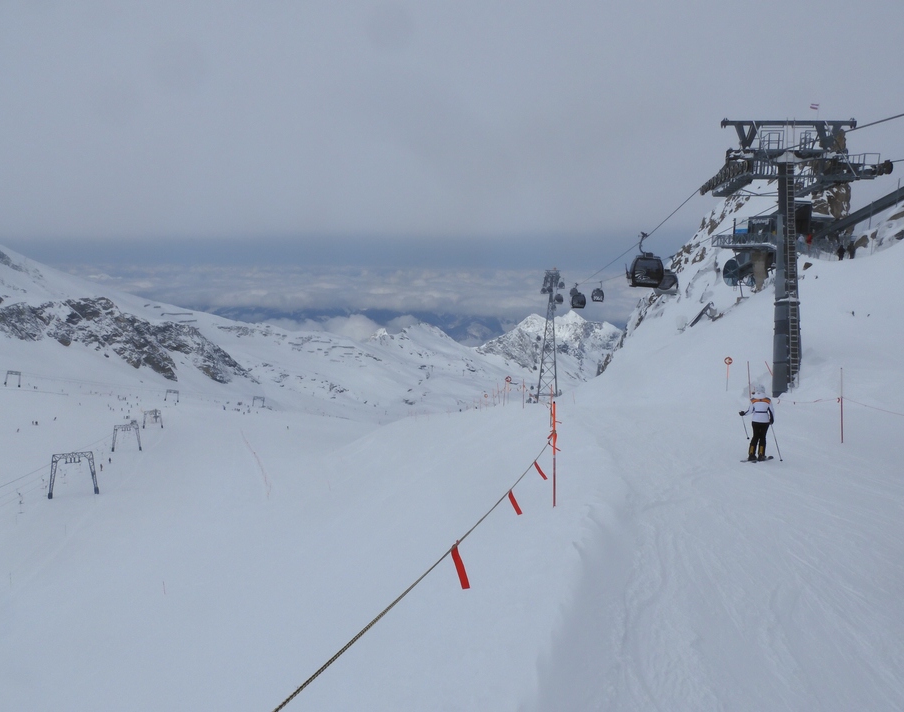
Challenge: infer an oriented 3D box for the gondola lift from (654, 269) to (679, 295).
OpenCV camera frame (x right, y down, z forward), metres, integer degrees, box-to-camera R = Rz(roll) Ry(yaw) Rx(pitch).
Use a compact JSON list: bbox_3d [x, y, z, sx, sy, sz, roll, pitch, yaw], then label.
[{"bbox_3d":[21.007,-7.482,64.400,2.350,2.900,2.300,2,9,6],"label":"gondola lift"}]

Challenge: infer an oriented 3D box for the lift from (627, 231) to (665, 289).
[{"bbox_3d":[14.473,-7.106,49.000,2.450,4.150,2.350,2,9,6],"label":"lift"}]

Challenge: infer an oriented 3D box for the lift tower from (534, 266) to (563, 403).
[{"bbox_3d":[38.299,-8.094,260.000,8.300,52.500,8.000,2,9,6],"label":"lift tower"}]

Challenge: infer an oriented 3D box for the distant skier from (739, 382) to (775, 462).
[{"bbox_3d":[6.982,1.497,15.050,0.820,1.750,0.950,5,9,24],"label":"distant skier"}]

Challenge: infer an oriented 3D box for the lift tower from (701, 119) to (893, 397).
[{"bbox_3d":[14.973,-4.516,29.300,6.300,12.200,6.400,2,0,6],"label":"lift tower"}]

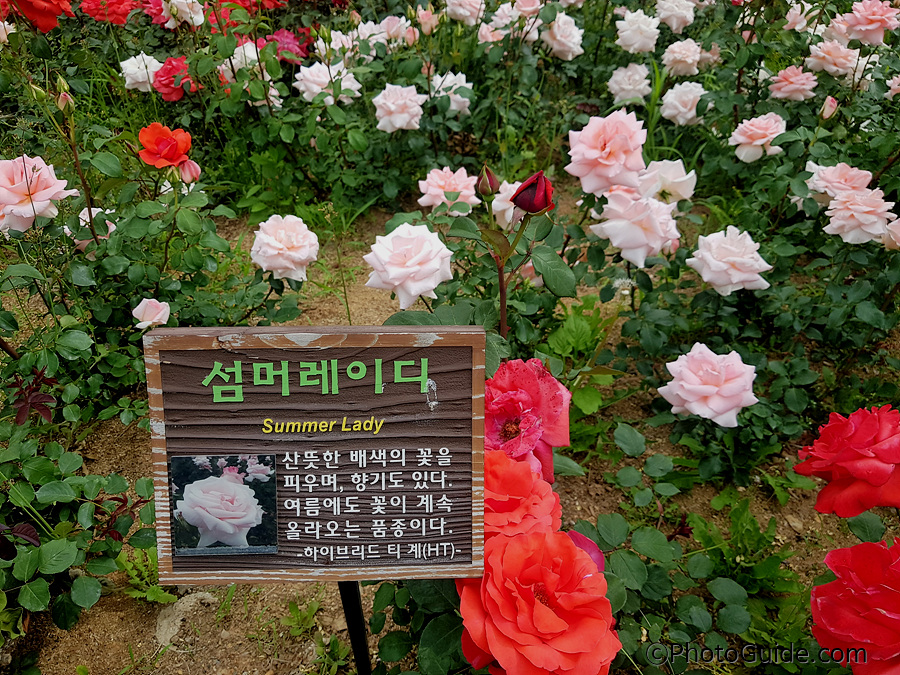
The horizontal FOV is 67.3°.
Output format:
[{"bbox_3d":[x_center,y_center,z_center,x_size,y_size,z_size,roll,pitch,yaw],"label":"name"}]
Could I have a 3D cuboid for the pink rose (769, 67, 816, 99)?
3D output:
[{"bbox_3d":[0.788,-0.582,1.550,0.115,0.072,0.110,19,45,20],"label":"pink rose"}]

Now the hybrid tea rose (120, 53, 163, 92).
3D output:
[{"bbox_3d":[-0.796,-0.686,1.750,0.114,0.100,0.112,-17,45,-18],"label":"hybrid tea rose"}]

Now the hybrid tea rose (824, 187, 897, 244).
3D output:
[{"bbox_3d":[0.644,-0.191,1.060,0.110,0.078,0.110,23,49,26],"label":"hybrid tea rose"}]

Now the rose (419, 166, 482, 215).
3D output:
[{"bbox_3d":[-0.001,-0.248,1.140,0.103,0.070,0.103,0,56,0],"label":"rose"}]

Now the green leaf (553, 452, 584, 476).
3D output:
[{"bbox_3d":[0.141,0.160,0.850,0.060,0.012,0.028,23,56,21],"label":"green leaf"}]

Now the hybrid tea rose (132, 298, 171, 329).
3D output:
[{"bbox_3d":[-0.464,-0.037,1.050,0.058,0.046,0.053,0,37,0],"label":"hybrid tea rose"}]

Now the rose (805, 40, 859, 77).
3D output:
[{"bbox_3d":[0.807,-0.590,1.430,0.112,0.070,0.112,19,48,22],"label":"rose"}]

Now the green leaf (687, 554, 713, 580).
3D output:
[{"bbox_3d":[0.435,0.400,1.180,0.046,0.013,0.045,-33,56,-13],"label":"green leaf"}]

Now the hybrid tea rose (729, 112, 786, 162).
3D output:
[{"bbox_3d":[0.578,-0.376,1.270,0.107,0.078,0.107,17,52,19],"label":"hybrid tea rose"}]

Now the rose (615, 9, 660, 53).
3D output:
[{"bbox_3d":[0.499,-0.818,1.800,0.116,0.108,0.114,10,43,11],"label":"rose"}]

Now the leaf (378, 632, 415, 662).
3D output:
[{"bbox_3d":[-0.064,0.365,0.800,0.044,0.012,0.032,-22,51,-21],"label":"leaf"}]

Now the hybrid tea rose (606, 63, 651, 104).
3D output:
[{"bbox_3d":[0.462,-0.657,1.750,0.112,0.100,0.112,10,43,11],"label":"hybrid tea rose"}]

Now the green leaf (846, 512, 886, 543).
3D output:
[{"bbox_3d":[0.535,0.239,0.870,0.046,0.012,0.054,7,50,18],"label":"green leaf"}]

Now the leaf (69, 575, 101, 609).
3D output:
[{"bbox_3d":[-0.645,0.453,1.200,0.054,0.014,0.058,-17,56,-24],"label":"leaf"}]

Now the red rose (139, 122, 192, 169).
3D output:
[{"bbox_3d":[-0.444,-0.298,1.050,0.082,0.065,0.082,-16,63,-18],"label":"red rose"}]

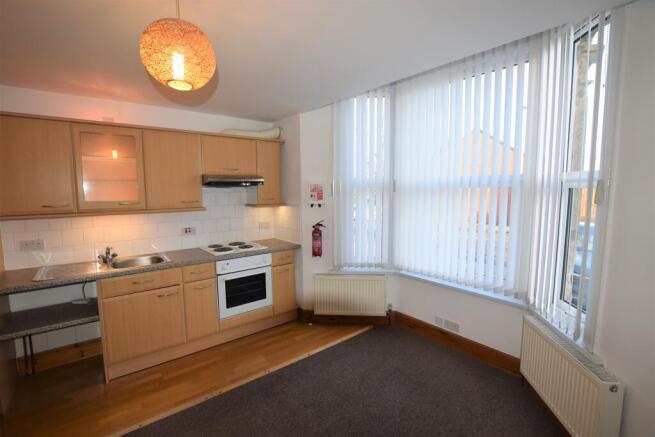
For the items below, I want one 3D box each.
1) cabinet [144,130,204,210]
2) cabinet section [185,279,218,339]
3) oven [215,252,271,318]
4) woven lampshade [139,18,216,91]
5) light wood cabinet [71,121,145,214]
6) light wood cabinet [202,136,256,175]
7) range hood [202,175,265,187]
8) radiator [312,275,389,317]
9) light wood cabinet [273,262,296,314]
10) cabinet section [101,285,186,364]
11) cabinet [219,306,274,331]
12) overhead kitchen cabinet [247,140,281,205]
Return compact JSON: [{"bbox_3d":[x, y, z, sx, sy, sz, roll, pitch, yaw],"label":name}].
[{"bbox_3d":[-1.587,-0.474,2.798,0.488,0.728,0.320,-5,7,-36],"label":"cabinet"},{"bbox_3d":[-1.391,0.869,2.907,0.297,0.585,0.550,-5,8,-36],"label":"cabinet section"},{"bbox_3d":[-1.005,0.689,3.101,0.598,0.595,0.560,-5,7,-36],"label":"oven"},{"bbox_3d":[-0.654,-0.714,1.210,0.297,0.278,0.297,-5,7,-36],"label":"woven lampshade"},{"bbox_3d":[-1.982,-0.442,2.513,0.487,0.728,0.320,-5,7,-36],"label":"light wood cabinet"},{"bbox_3d":[-1.151,-0.676,3.099,0.595,0.393,0.320,-5,7,-36],"label":"light wood cabinet"},{"bbox_3d":[-1.093,-0.432,3.047,0.597,0.095,0.505,-5,7,-36],"label":"range hood"},{"bbox_3d":[0.255,0.877,3.104,0.800,0.488,0.075,0,5,4],"label":"radiator"},{"bbox_3d":[-0.660,0.799,3.380,0.270,0.569,0.570,-5,7,-36],"label":"light wood cabinet"},{"bbox_3d":[-1.746,0.900,2.645,0.588,0.585,0.550,-5,8,-36],"label":"cabinet section"},{"bbox_3d":[-1.006,1.048,3.142,0.598,0.127,0.560,-5,7,-36],"label":"cabinet"},{"bbox_3d":[-0.787,-0.538,3.375,0.300,0.728,0.320,-5,7,-36],"label":"overhead kitchen cabinet"}]

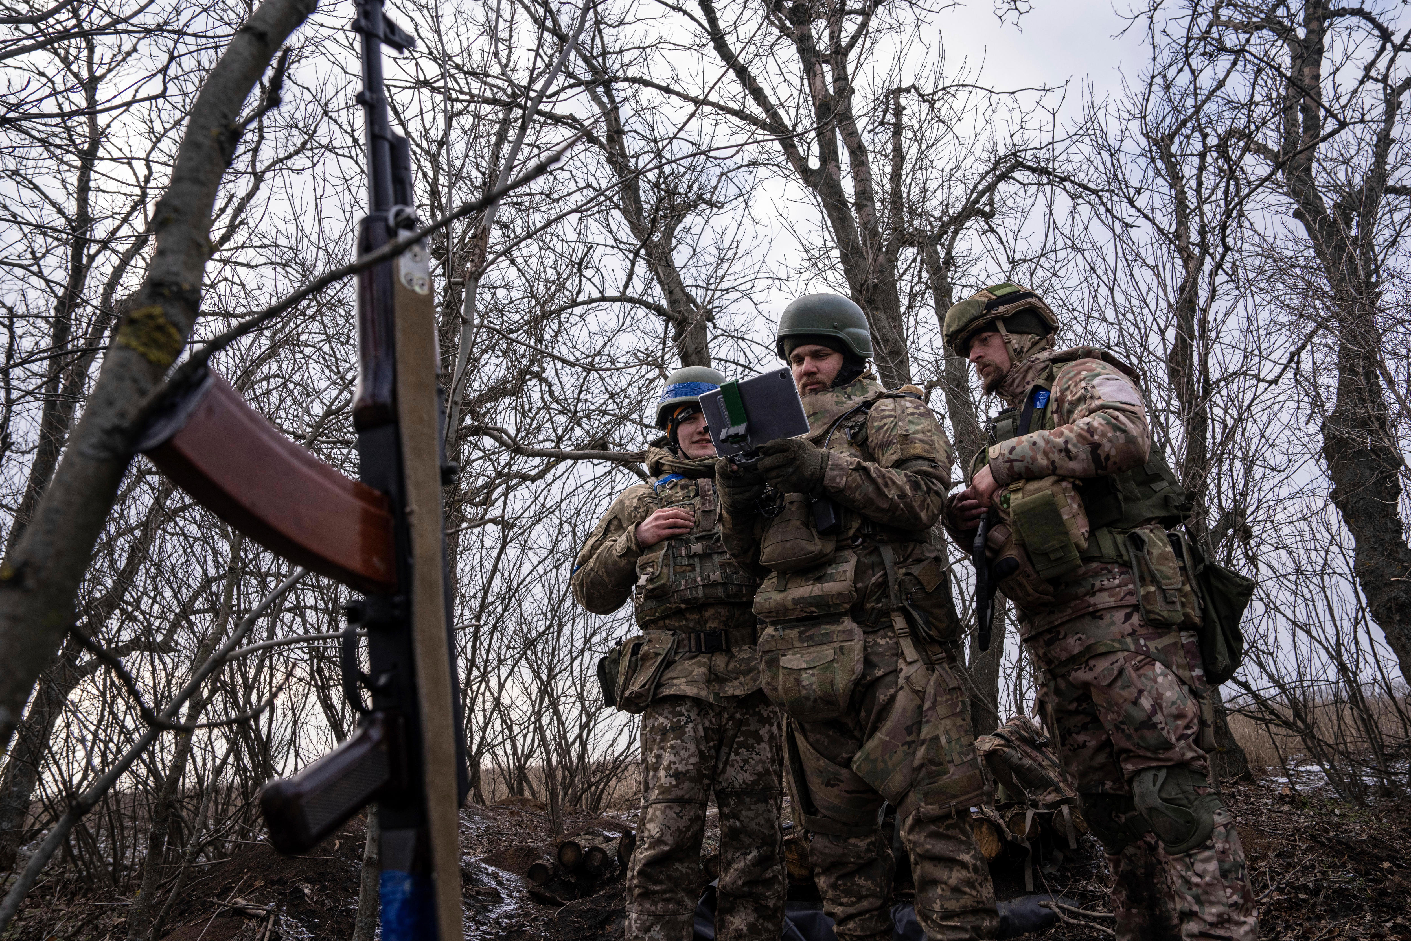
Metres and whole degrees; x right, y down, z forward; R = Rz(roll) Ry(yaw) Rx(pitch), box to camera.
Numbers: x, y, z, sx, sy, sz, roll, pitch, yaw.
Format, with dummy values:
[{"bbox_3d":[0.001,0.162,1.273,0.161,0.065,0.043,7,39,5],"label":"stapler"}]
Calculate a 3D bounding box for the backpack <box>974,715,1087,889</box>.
[{"bbox_3d":[1.295,1.180,3.740,0.240,0.390,0.270,-40,-3,-8],"label":"backpack"}]

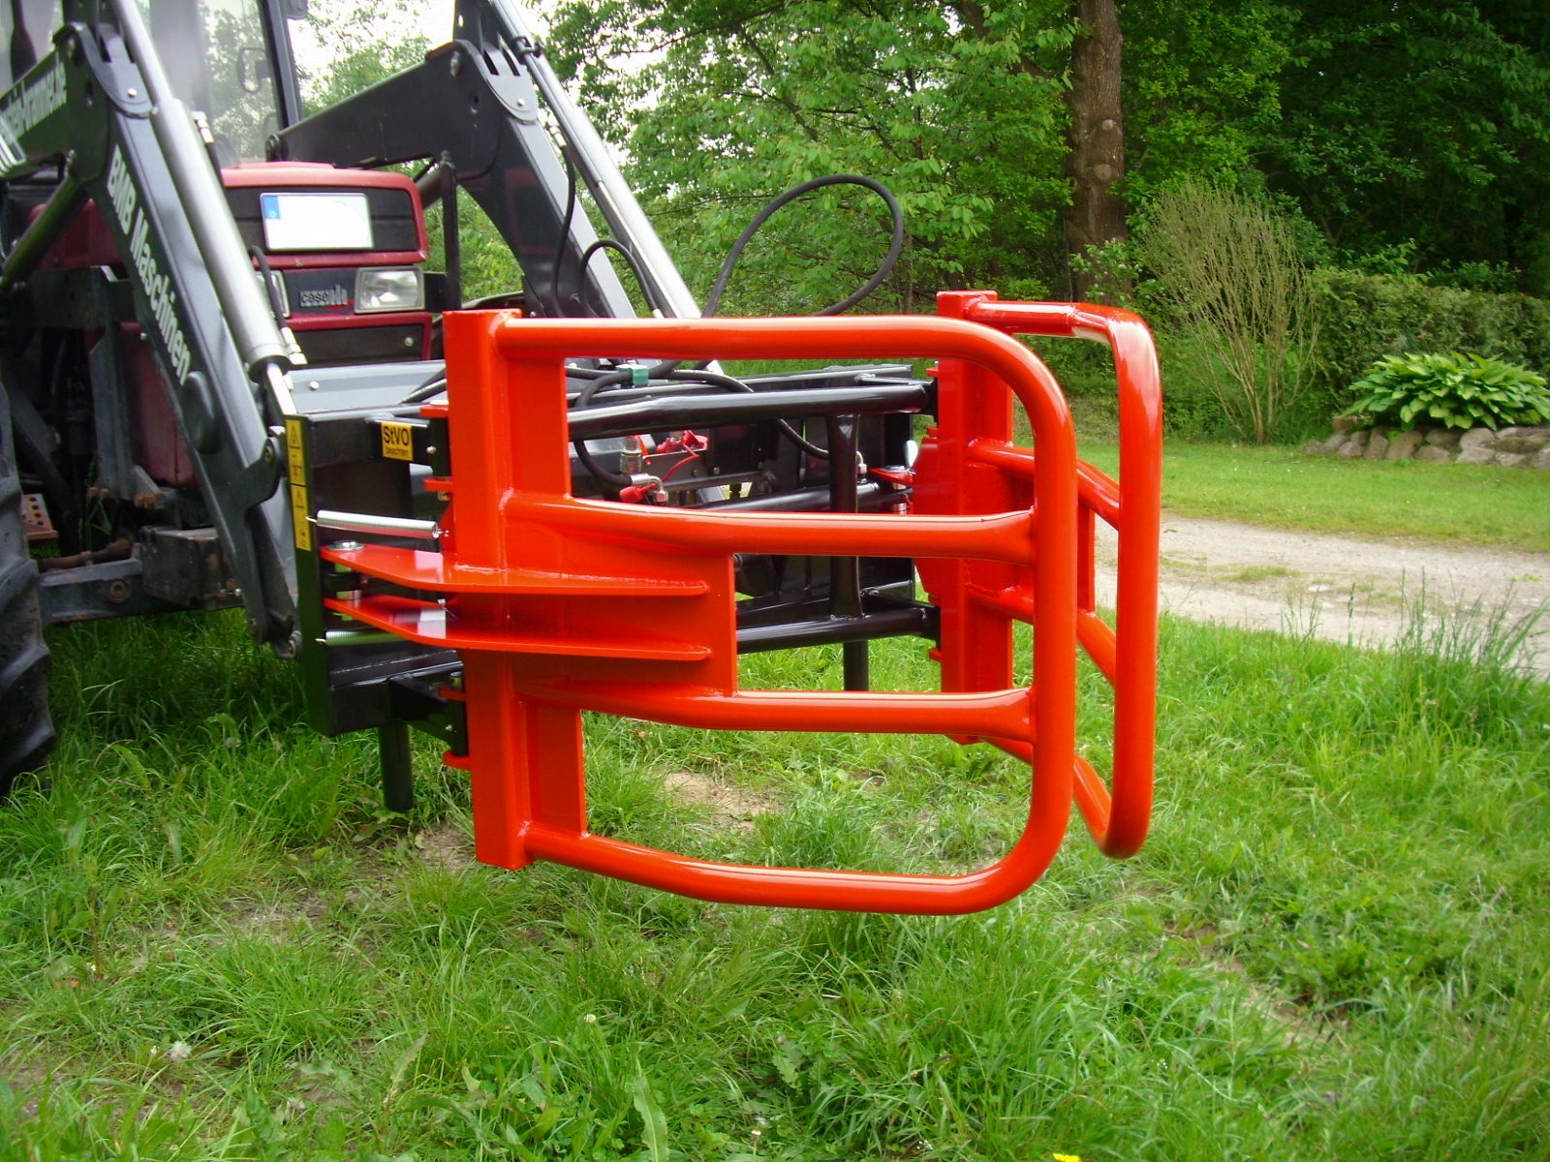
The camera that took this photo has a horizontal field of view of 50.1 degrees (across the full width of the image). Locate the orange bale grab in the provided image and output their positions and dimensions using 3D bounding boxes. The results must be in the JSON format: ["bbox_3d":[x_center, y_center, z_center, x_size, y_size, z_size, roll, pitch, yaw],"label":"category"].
[{"bbox_3d":[0.099,-0.014,2.677,1.329,0.860,1.081,-10,14,-38],"label":"orange bale grab"}]

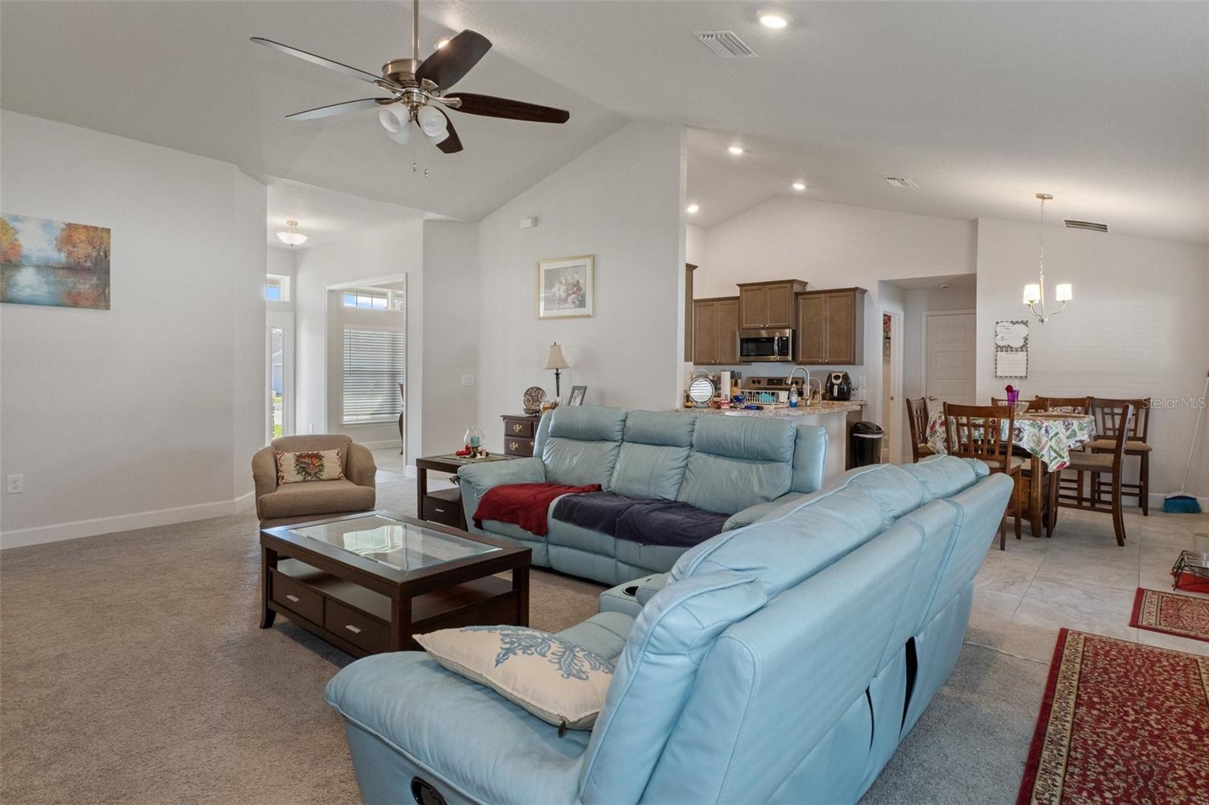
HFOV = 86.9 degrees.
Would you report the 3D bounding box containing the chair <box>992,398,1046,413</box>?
[{"bbox_3d":[3.736,0.485,5.828,0.450,1.030,0.520,2,3,40],"label":"chair"}]

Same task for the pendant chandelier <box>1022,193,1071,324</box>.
[{"bbox_3d":[3.740,-1.227,5.421,0.380,1.110,0.390,2,2,39],"label":"pendant chandelier"}]

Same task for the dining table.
[{"bbox_3d":[3.396,0.558,5.346,1.110,0.920,1.110,2,2,39],"label":"dining table"}]

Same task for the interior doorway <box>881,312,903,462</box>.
[{"bbox_3d":[3.781,-0.183,8.535,0.130,2.100,0.880,2,2,39],"label":"interior doorway"}]

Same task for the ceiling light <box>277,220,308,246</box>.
[{"bbox_3d":[-3.575,-1.934,7.300,0.360,0.310,0.360,2,3,40],"label":"ceiling light"}]

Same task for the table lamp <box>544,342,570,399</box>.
[{"bbox_3d":[-0.471,-0.216,6.229,0.260,0.740,0.260,1,2,0],"label":"table lamp"}]

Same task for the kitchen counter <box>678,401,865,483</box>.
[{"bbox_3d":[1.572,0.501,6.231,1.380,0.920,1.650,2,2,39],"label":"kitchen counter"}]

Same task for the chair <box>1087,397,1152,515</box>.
[{"bbox_3d":[4.874,0.471,6.049,0.460,1.050,0.530,2,2,39],"label":"chair"}]

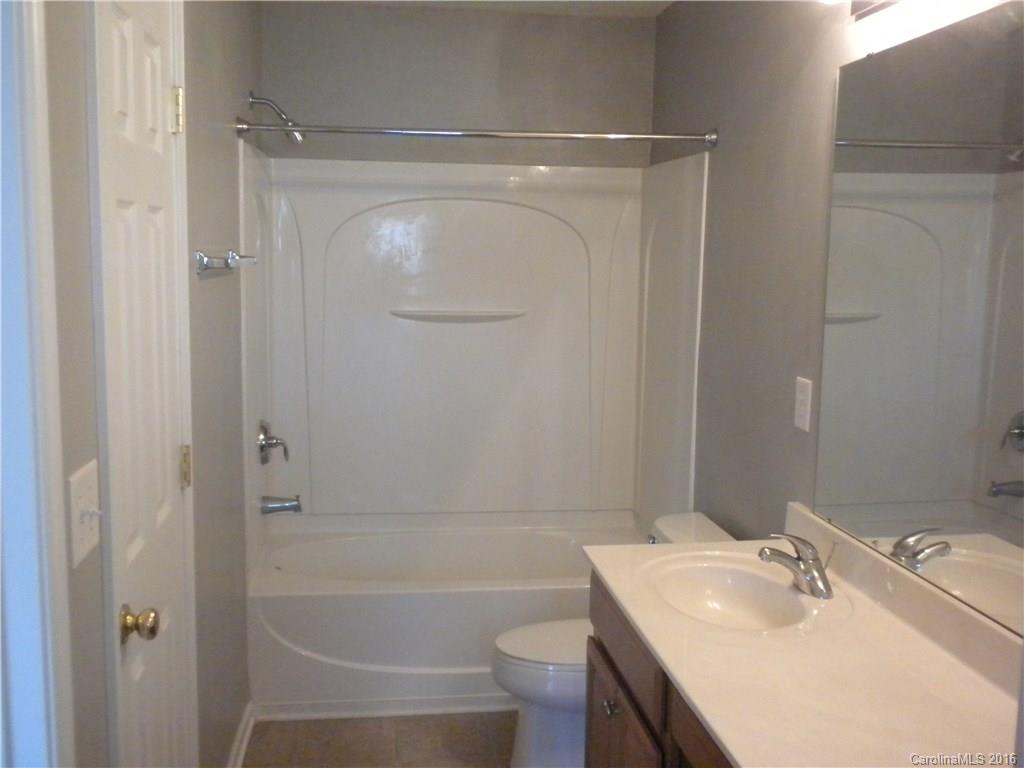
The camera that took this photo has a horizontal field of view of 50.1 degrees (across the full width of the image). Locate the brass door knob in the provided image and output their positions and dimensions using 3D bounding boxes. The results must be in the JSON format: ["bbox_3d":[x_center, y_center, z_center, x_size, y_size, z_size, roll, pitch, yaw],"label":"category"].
[{"bbox_3d":[-0.601,0.390,1.775,0.060,0.066,0.066,0,7,-7],"label":"brass door knob"}]

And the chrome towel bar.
[{"bbox_3d":[-0.738,-0.322,2.876,0.080,0.060,0.660,0,7,-7],"label":"chrome towel bar"}]

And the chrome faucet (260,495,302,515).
[{"bbox_3d":[-0.836,0.438,3.977,0.146,0.072,0.060,0,7,-7],"label":"chrome faucet"}]

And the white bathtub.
[{"bbox_3d":[-0.173,0.846,4.109,1.510,0.440,0.757,0,7,-7],"label":"white bathtub"}]

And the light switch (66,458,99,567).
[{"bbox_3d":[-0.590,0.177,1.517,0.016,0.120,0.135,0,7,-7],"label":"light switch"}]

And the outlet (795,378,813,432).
[{"bbox_3d":[0.750,0.053,2.815,0.009,0.124,0.080,0,7,-7],"label":"outlet"}]

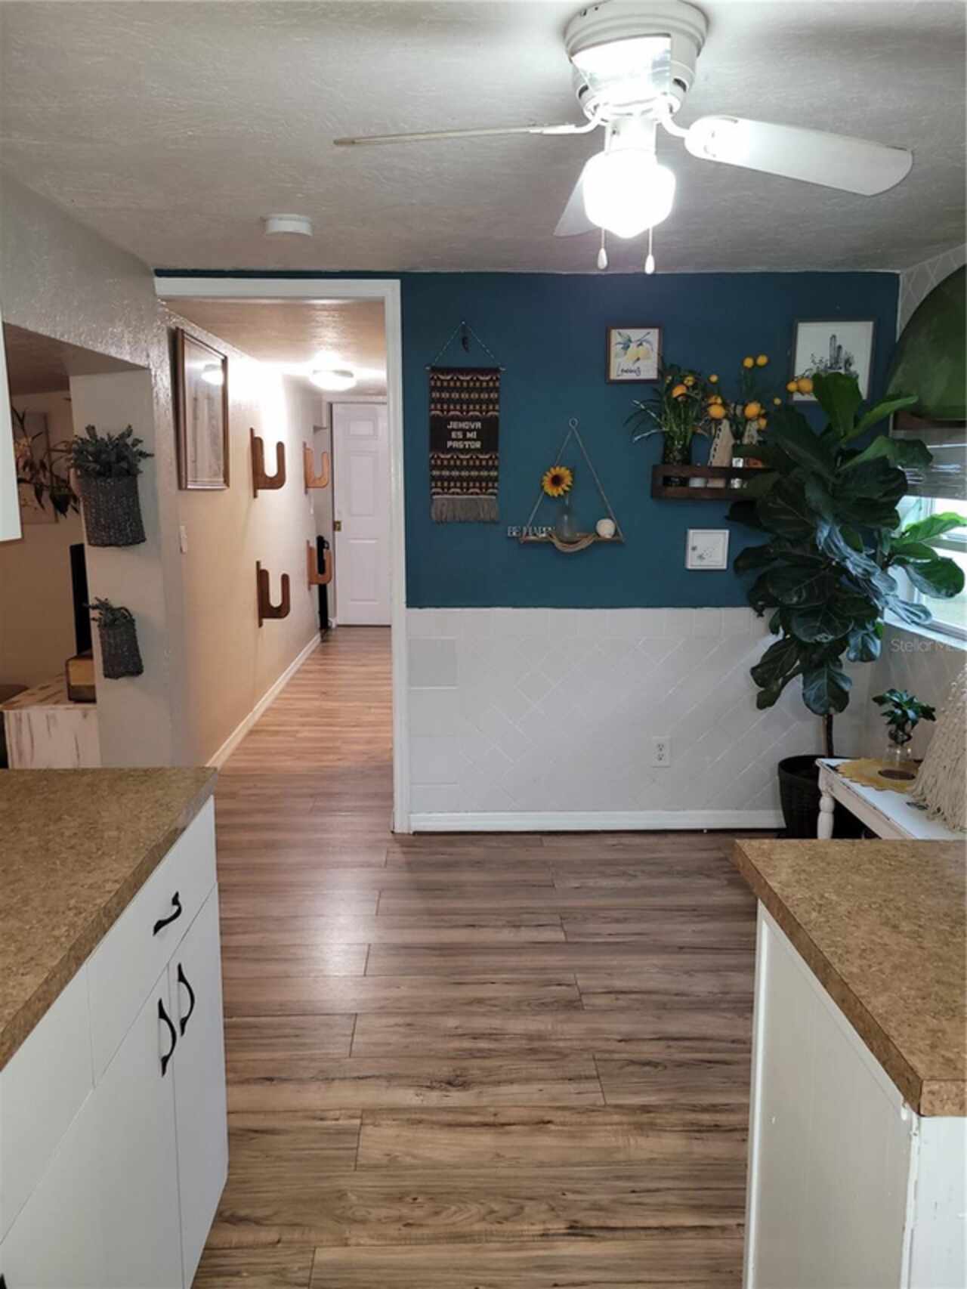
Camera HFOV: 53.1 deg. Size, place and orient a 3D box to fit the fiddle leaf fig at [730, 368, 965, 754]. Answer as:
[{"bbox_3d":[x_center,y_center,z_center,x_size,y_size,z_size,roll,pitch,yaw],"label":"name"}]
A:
[{"bbox_3d":[1.238,-0.250,3.438,0.660,1.370,0.660,0,9,-2],"label":"fiddle leaf fig"}]

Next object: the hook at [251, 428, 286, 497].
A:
[{"bbox_3d":[-1.325,-1.123,5.964,0.219,0.421,0.080,0,9,-2],"label":"hook"}]

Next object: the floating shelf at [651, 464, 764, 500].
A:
[{"bbox_3d":[0.901,-0.618,3.679,0.532,0.135,0.120,0,9,-2],"label":"floating shelf"}]

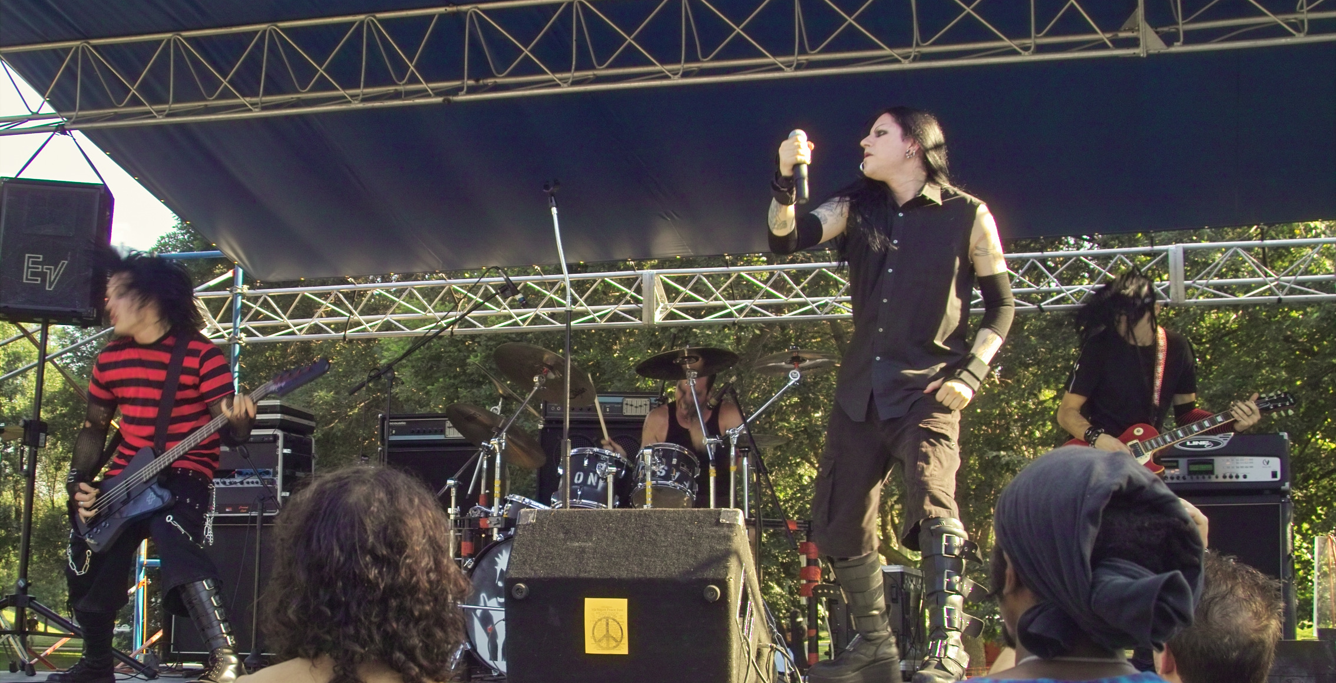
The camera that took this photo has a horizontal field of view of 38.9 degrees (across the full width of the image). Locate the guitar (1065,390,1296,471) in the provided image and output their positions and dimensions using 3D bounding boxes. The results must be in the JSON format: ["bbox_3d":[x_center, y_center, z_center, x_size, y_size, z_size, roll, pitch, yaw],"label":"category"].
[{"bbox_3d":[1.945,0.368,7.240,1.000,0.330,0.080,-24,-16,20],"label":"guitar"}]

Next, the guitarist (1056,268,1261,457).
[{"bbox_3d":[1.873,0.502,7.337,0.740,1.588,0.550,-2,-6,14],"label":"guitarist"}]

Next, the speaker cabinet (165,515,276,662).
[{"bbox_3d":[-1.950,1.152,8.741,0.580,0.651,0.420,-1,-6,10],"label":"speaker cabinet"}]

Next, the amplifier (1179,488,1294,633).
[{"bbox_3d":[2.433,1.068,8.565,0.750,0.725,0.360,-2,-7,16],"label":"amplifier"}]

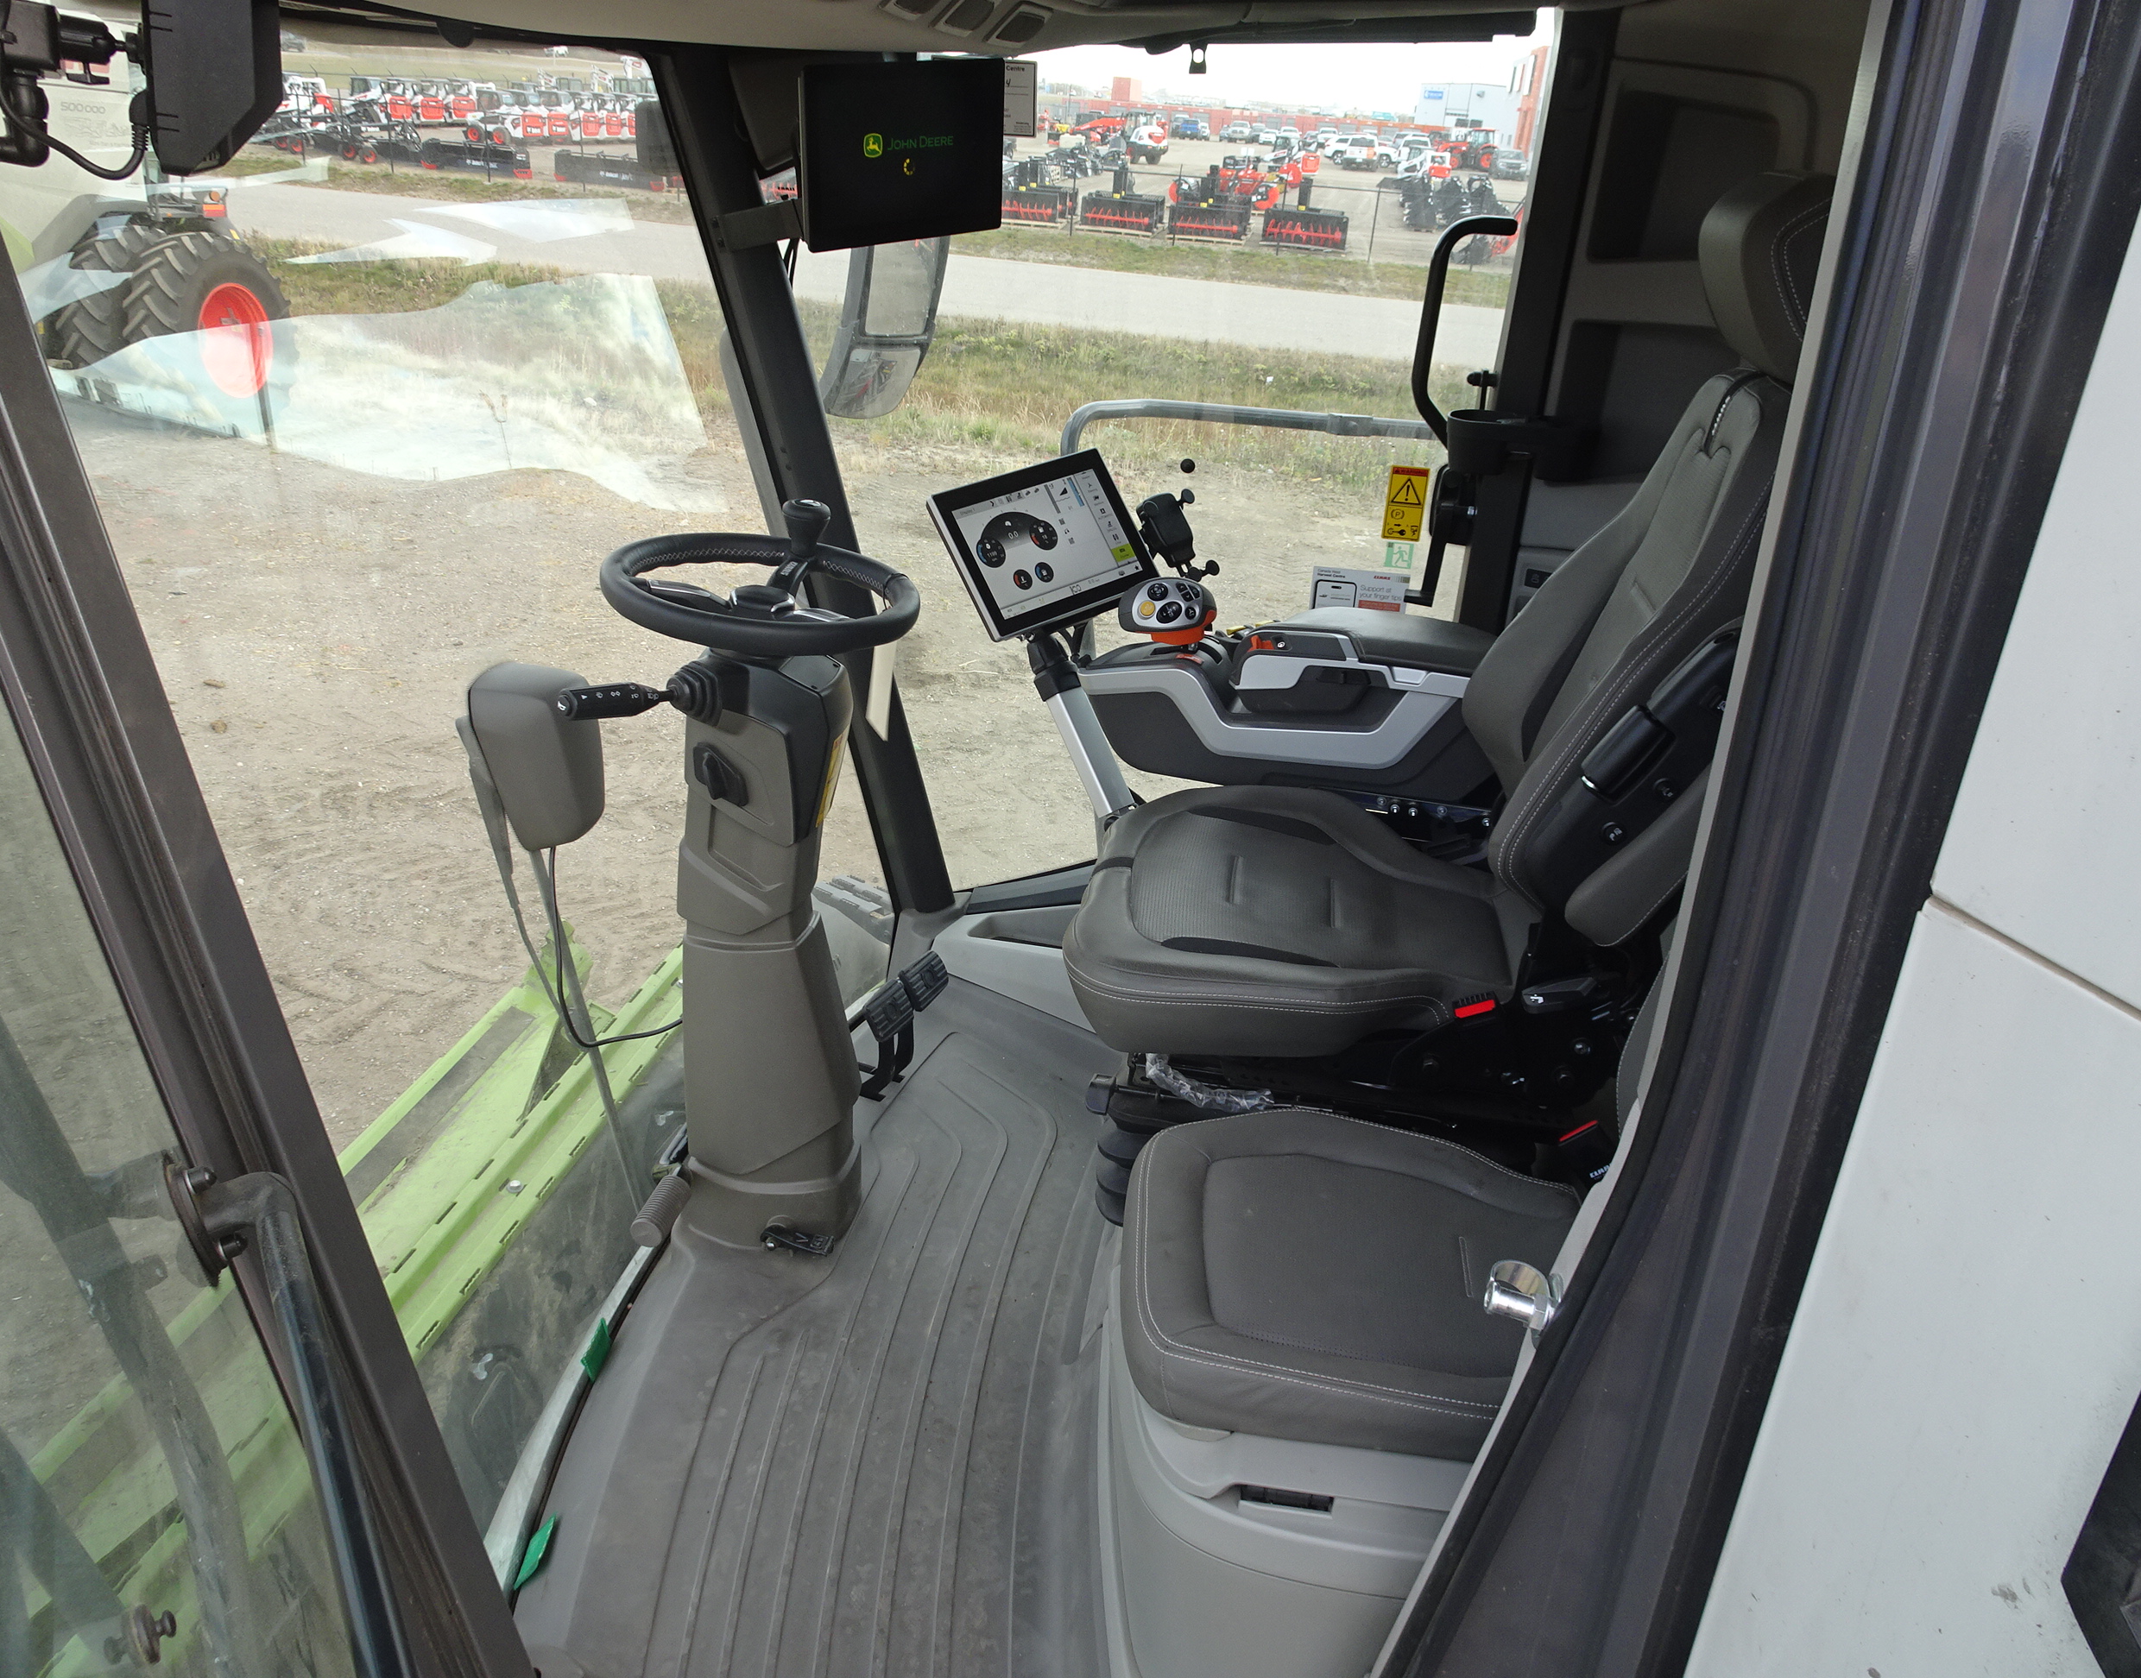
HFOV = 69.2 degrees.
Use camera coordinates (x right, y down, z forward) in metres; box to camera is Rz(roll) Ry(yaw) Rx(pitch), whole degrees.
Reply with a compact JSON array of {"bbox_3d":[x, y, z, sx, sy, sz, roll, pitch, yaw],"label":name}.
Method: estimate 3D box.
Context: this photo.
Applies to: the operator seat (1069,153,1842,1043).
[{"bbox_3d":[0.425,-0.264,1.752,0.790,0.950,0.550,7,26,4],"label":"operator seat"}]

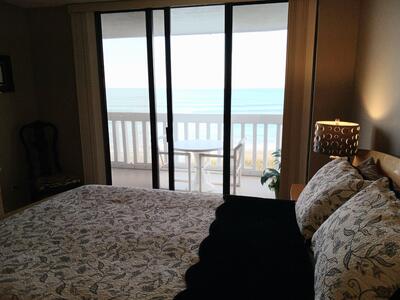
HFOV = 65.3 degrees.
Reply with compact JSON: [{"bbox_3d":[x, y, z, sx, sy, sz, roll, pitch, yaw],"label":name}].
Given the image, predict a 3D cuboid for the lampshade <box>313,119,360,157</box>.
[{"bbox_3d":[1.194,-0.107,2.723,0.360,0.260,0.360,2,11,11],"label":"lampshade"}]

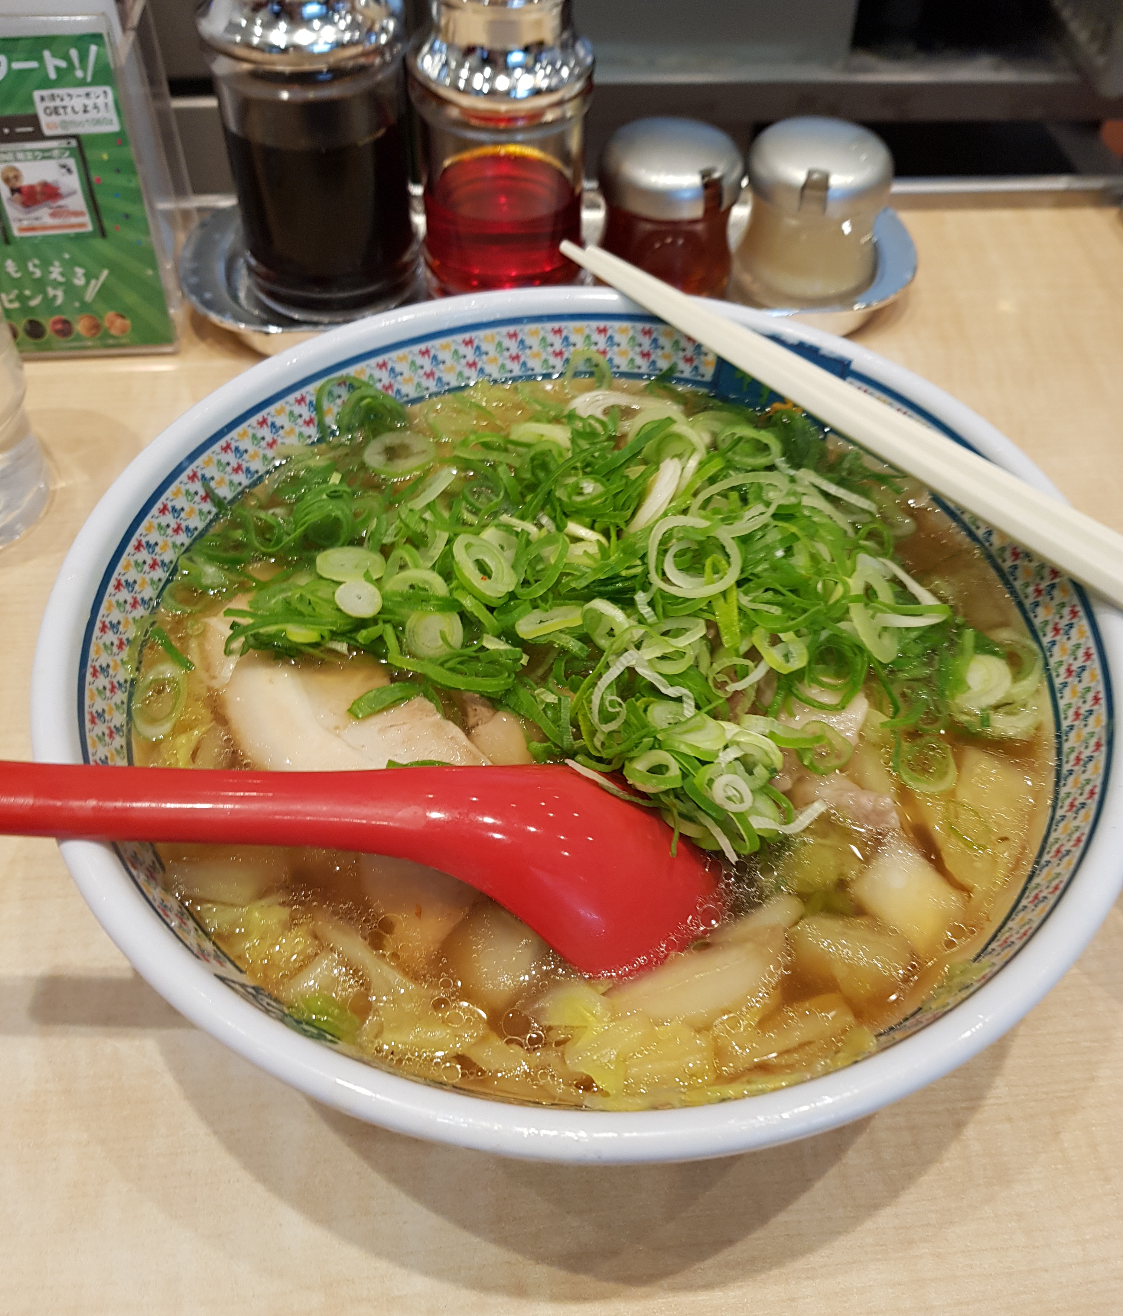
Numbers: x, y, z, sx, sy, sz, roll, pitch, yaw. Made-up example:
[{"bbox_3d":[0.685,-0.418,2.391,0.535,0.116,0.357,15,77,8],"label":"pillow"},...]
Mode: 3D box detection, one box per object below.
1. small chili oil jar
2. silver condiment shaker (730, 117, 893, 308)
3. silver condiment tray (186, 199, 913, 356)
[{"bbox_3d":[0.038,-0.160,0.406,0.053,0.059,0.053,0,50,0],"label":"small chili oil jar"},{"bbox_3d":[0.091,-0.162,0.408,0.055,0.059,0.055,11,51,8],"label":"silver condiment shaker"},{"bbox_3d":[-0.003,-0.145,0.421,0.267,0.020,0.095,-3,50,-3],"label":"silver condiment tray"}]

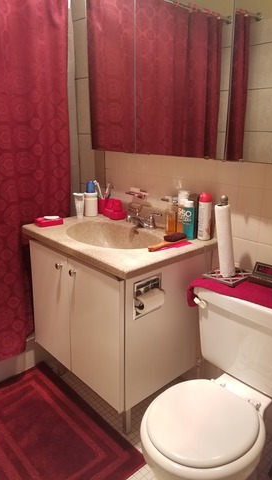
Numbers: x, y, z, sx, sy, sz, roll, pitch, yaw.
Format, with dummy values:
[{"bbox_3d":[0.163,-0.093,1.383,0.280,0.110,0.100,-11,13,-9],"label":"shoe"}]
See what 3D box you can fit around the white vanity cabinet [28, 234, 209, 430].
[{"bbox_3d":[-0.097,0.343,1.792,0.526,0.691,0.707,-14,22,-40],"label":"white vanity cabinet"}]

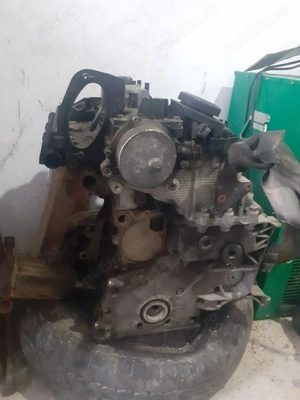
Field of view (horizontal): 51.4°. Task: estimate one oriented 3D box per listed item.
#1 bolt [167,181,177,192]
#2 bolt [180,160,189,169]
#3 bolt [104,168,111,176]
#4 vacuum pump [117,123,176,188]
[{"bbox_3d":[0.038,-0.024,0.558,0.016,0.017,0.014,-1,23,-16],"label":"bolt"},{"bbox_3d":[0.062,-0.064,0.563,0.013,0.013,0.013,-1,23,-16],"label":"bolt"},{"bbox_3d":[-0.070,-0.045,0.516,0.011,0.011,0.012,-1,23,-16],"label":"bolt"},{"bbox_3d":[-0.007,-0.069,0.502,0.094,0.096,0.054,-1,23,-16],"label":"vacuum pump"}]

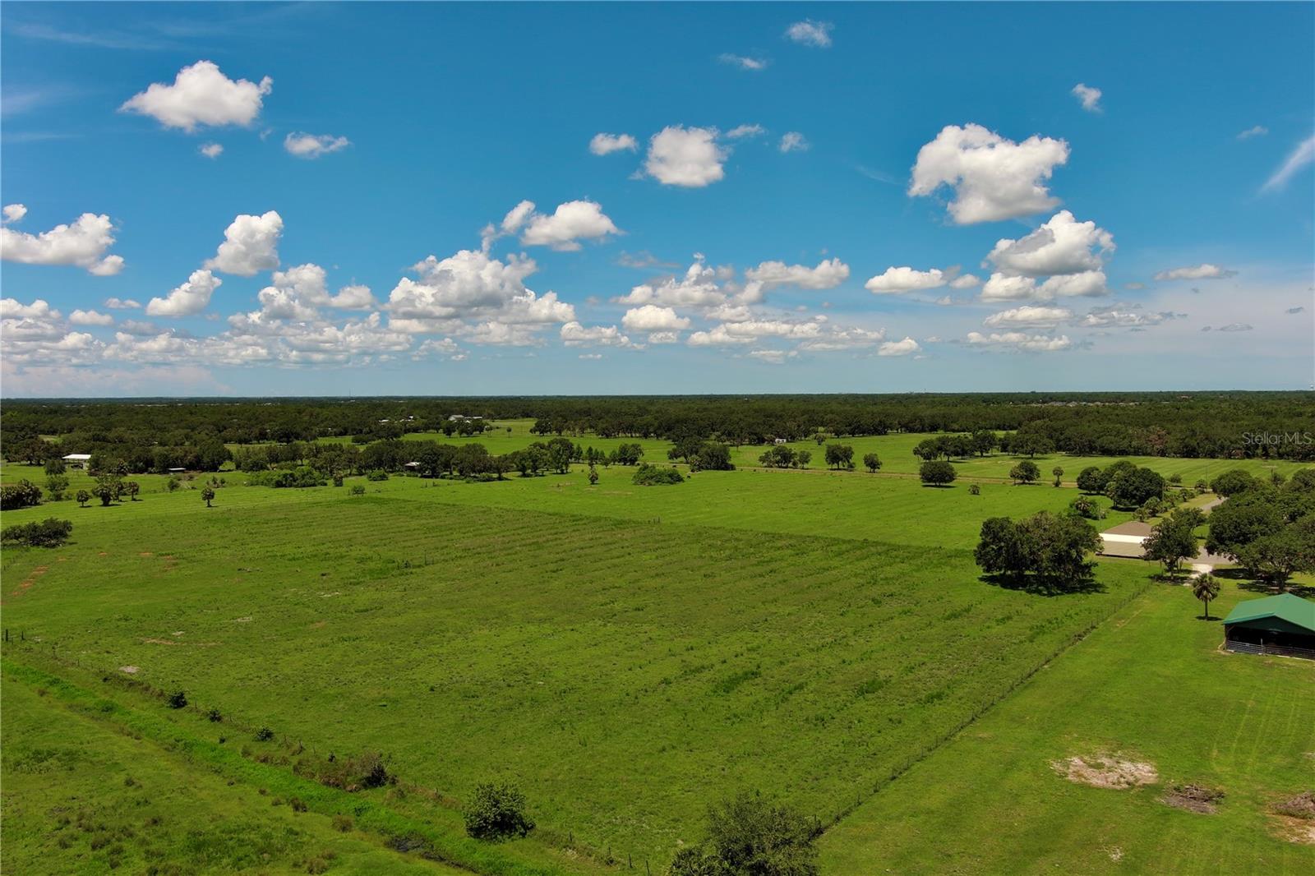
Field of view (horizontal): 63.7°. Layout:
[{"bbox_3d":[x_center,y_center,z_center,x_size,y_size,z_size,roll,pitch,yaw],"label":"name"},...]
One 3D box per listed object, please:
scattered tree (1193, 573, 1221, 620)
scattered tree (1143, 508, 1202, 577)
[{"bbox_3d":[85.790,24.730,165.350,3.780,7.200,3.630,0,2,0],"label":"scattered tree"},{"bbox_3d":[97.380,20.540,200.250,9.880,12.400,9.490,0,2,0],"label":"scattered tree"}]

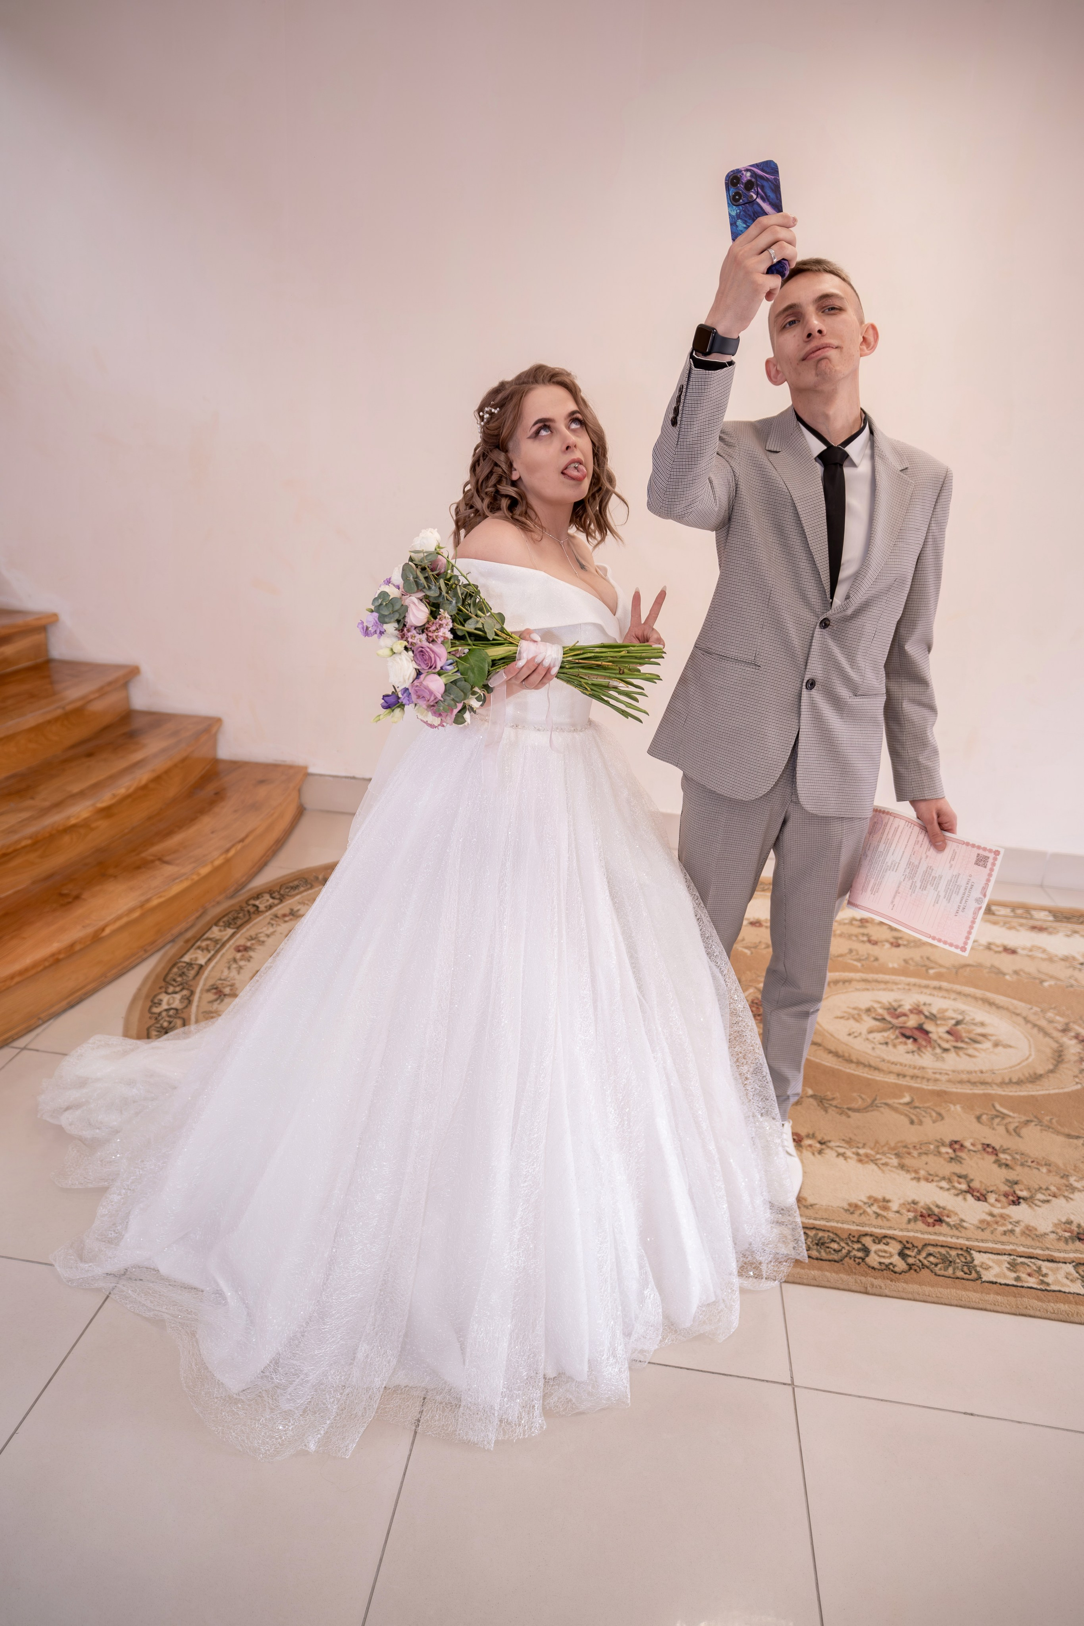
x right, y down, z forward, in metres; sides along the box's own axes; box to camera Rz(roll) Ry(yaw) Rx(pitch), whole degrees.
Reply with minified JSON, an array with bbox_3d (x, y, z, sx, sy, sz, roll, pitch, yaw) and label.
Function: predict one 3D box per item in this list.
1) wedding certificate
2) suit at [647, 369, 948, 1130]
[{"bbox_3d":[0.711,0.119,1.748,0.285,0.210,0.030,23,7,29],"label":"wedding certificate"},{"bbox_3d":[0.443,-0.012,1.719,0.625,1.495,0.413,3,22,-1],"label":"suit"}]

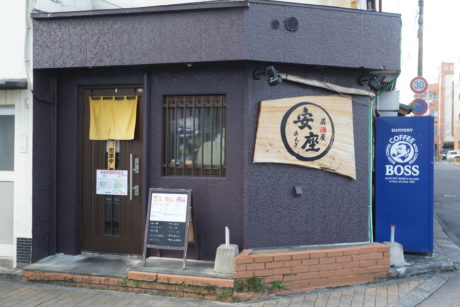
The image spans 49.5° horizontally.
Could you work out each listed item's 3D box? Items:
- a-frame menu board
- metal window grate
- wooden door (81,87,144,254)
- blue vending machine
[{"bbox_3d":[-0.648,0.804,5.529,0.485,0.830,0.500,0,1,13],"label":"a-frame menu board"},{"bbox_3d":[-0.407,-0.198,5.678,0.754,0.931,0.060,0,1,14],"label":"metal window grate"},{"bbox_3d":[-1.427,0.199,6.045,0.866,2.026,0.090,0,1,14],"label":"wooden door"},{"bbox_3d":[2.405,0.420,7.067,0.725,1.820,1.050,0,1,12],"label":"blue vending machine"}]

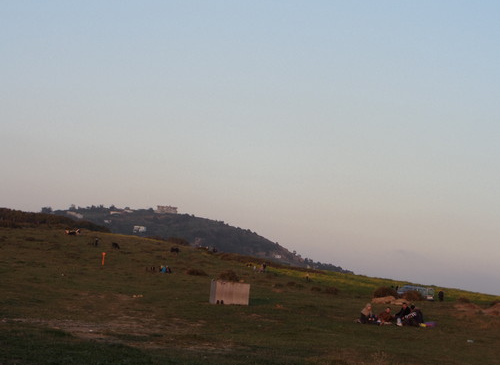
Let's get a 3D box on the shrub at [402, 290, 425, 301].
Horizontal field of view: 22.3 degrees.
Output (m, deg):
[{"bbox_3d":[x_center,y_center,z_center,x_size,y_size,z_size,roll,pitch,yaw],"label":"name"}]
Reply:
[{"bbox_3d":[16.079,11.112,125.000,2.100,1.150,2.000,5,-4,0],"label":"shrub"}]

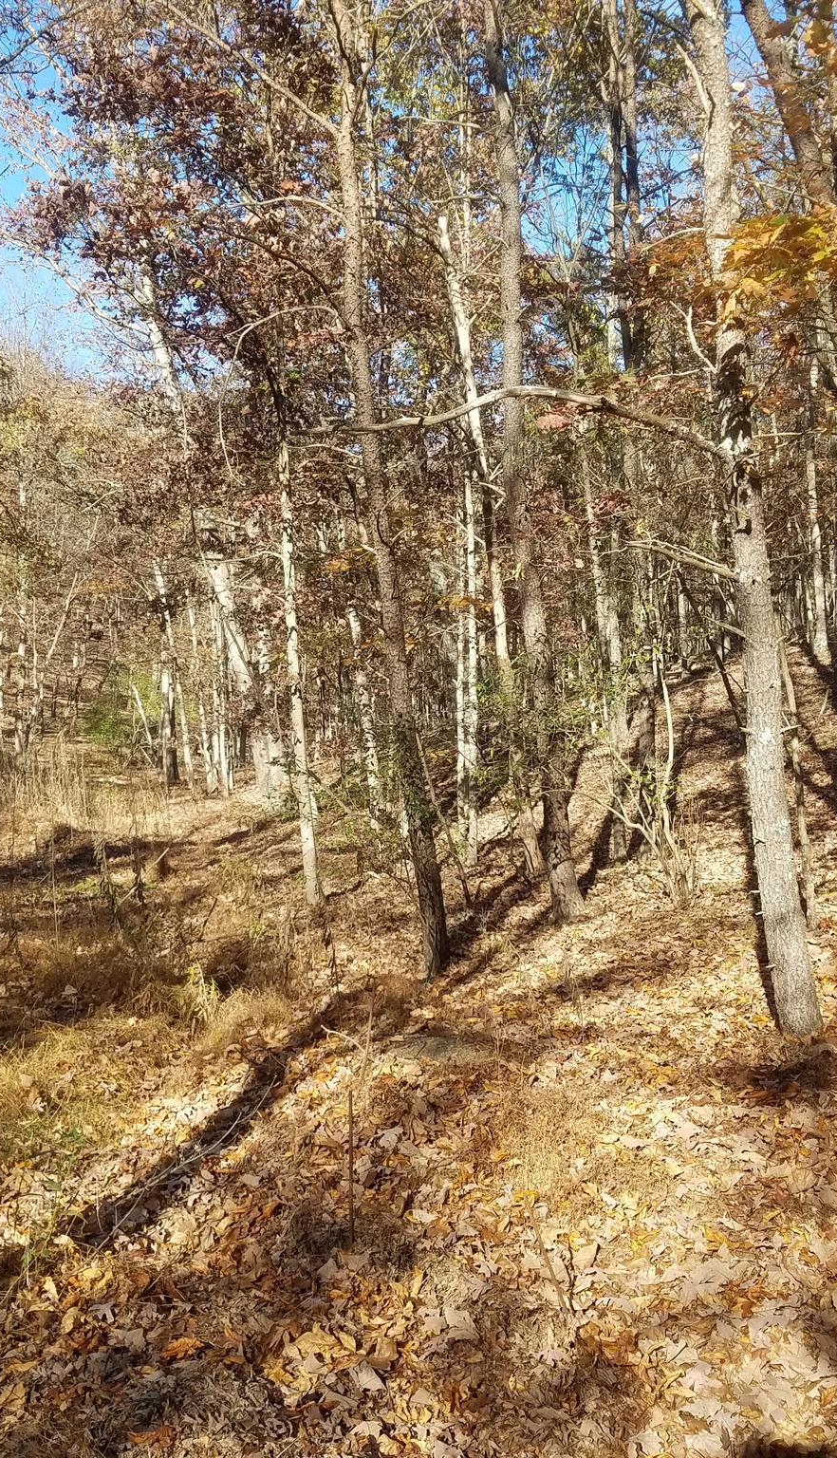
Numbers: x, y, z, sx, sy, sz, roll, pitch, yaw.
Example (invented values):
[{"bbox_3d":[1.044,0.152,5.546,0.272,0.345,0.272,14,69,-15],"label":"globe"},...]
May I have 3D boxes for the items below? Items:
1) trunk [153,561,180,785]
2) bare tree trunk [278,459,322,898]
[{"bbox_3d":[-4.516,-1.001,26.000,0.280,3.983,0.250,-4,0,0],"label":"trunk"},{"bbox_3d":[-0.992,-0.352,12.300,0.170,3.694,0.150,-4,0,0],"label":"bare tree trunk"}]

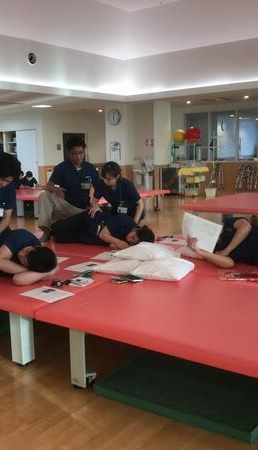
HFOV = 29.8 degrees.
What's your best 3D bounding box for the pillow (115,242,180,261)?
[{"bbox_3d":[0.152,0.222,3.991,0.520,0.130,0.400,1,8,16],"label":"pillow"}]

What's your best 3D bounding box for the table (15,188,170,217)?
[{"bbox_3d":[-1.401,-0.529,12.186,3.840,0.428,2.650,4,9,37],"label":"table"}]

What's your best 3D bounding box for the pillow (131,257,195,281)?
[{"bbox_3d":[0.273,0.299,3.631,0.400,0.100,0.480,2,8,25],"label":"pillow"}]

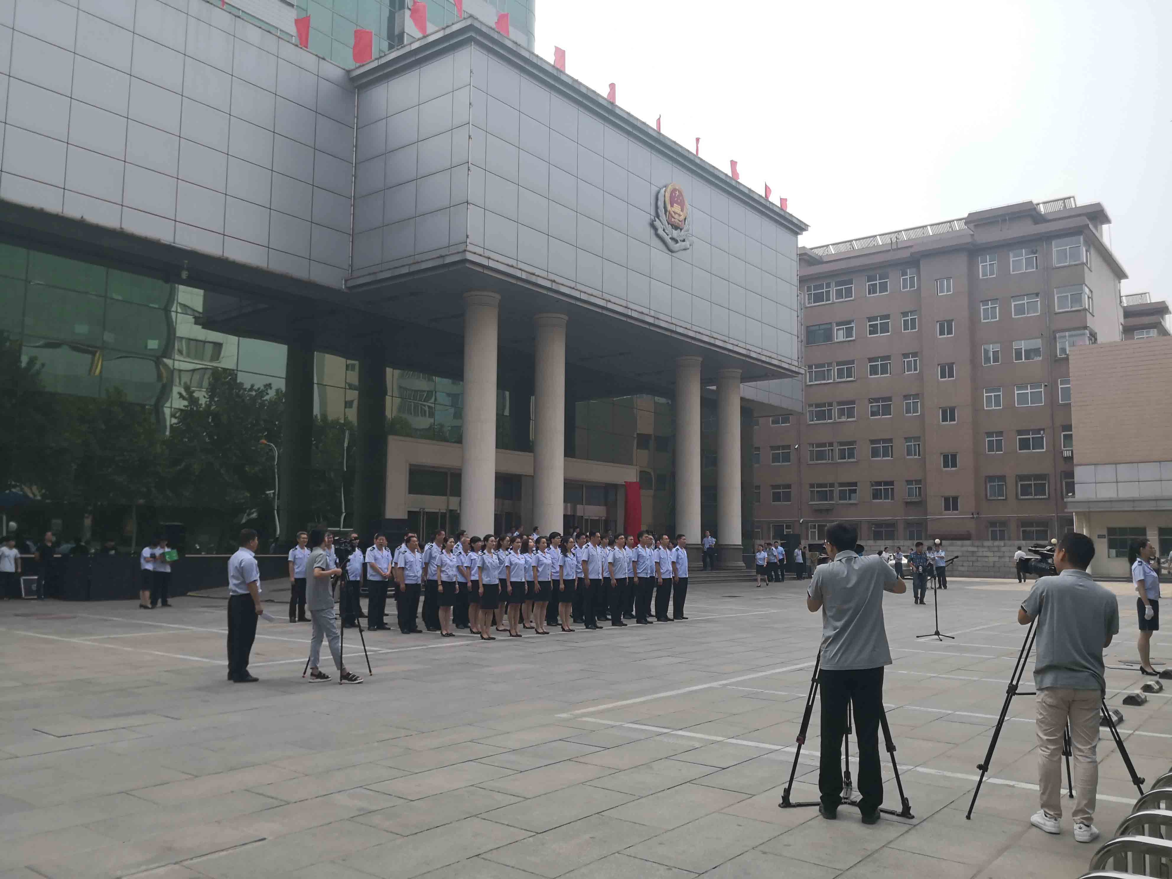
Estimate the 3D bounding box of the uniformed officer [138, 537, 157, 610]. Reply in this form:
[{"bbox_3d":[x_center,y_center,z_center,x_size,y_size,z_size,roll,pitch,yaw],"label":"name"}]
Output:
[{"bbox_3d":[-10.123,3.096,21.100,0.420,1.640,0.440,2,-7,-12],"label":"uniformed officer"}]

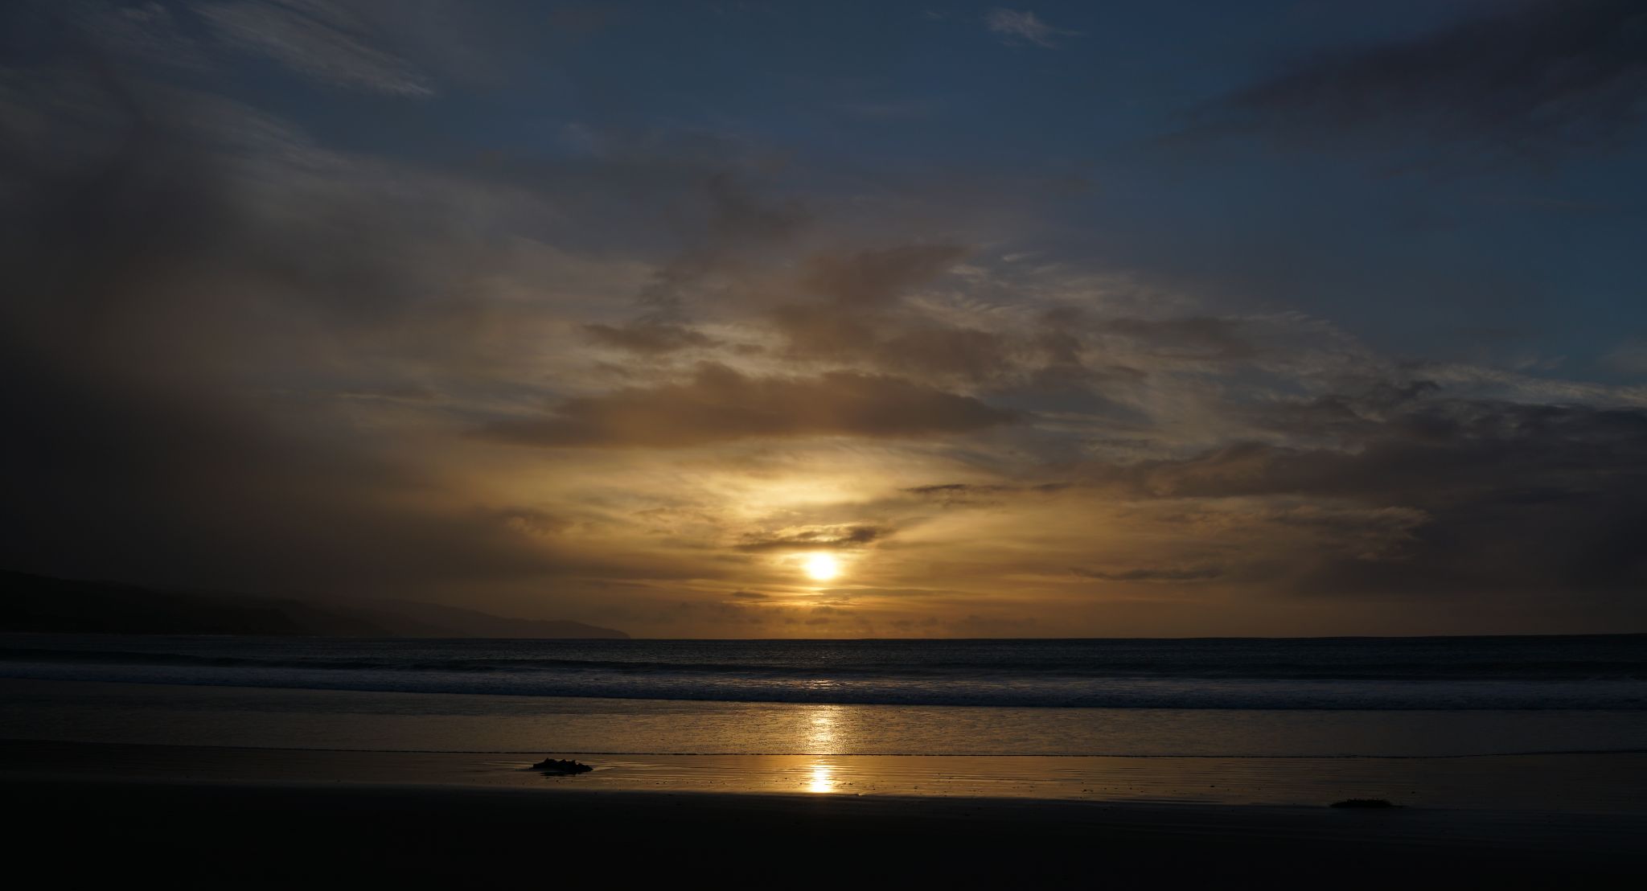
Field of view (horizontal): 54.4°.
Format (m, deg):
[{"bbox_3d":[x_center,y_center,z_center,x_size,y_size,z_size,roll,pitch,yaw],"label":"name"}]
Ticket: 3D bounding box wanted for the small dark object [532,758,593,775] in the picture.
[{"bbox_3d":[-3.263,4.012,20.000,0.750,0.180,0.500,1,-7,-6],"label":"small dark object"}]

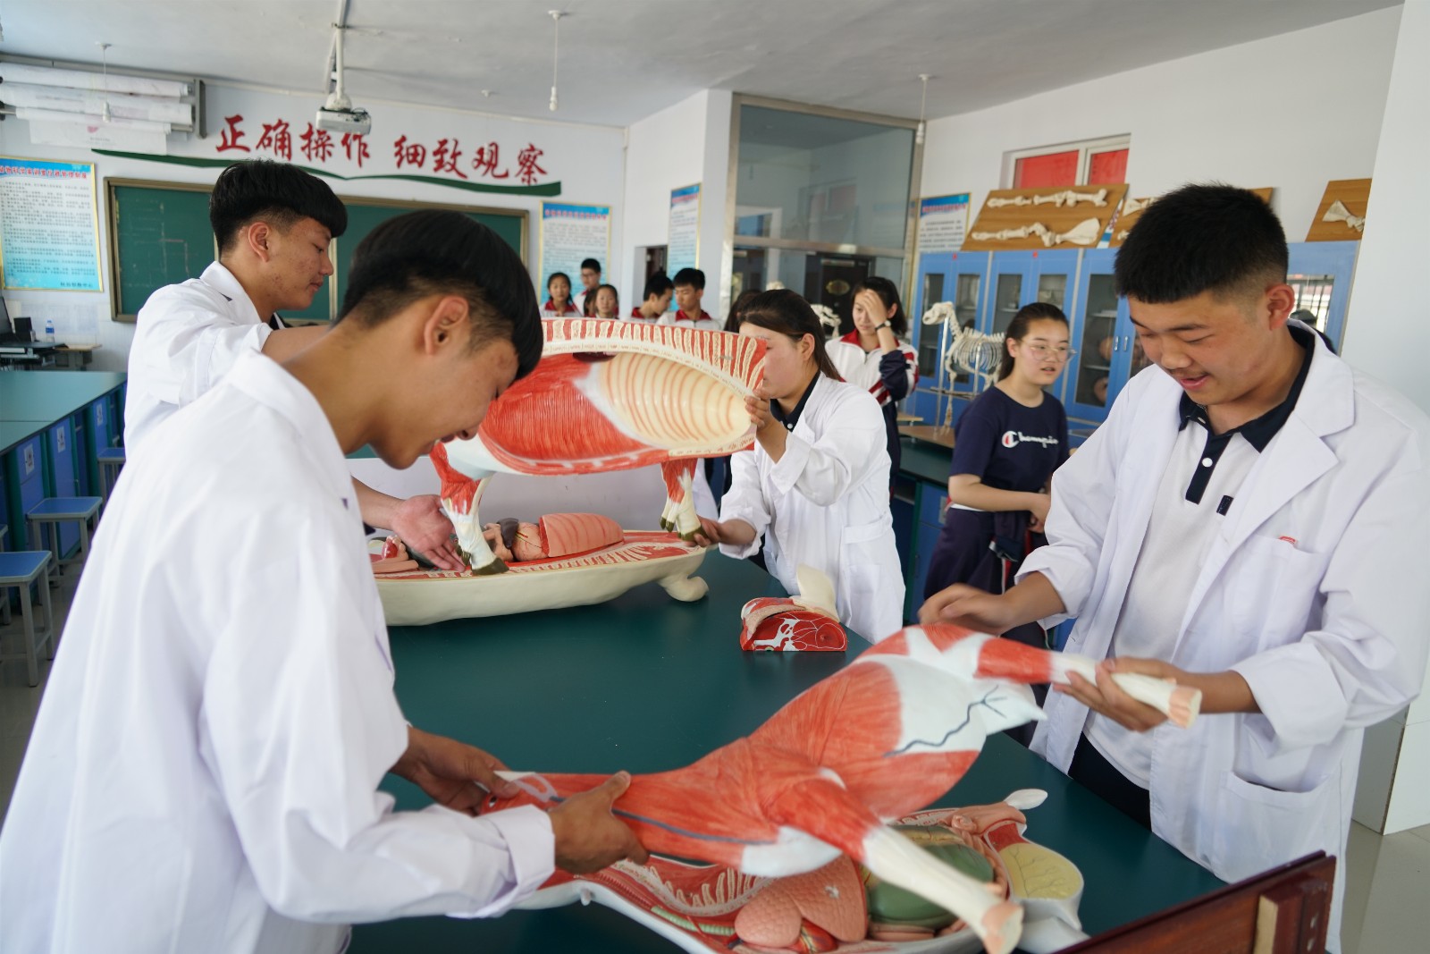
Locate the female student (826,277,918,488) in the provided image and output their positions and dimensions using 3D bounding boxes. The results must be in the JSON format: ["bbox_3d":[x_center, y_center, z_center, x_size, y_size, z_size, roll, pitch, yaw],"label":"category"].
[{"bbox_3d":[0.634,-0.016,4.109,0.460,1.647,0.340,8,12,25],"label":"female student"}]

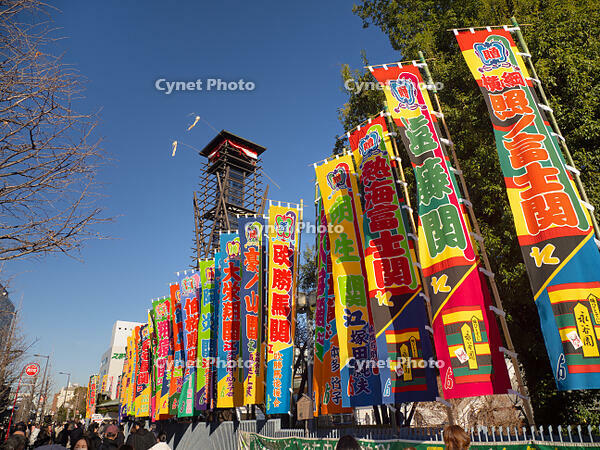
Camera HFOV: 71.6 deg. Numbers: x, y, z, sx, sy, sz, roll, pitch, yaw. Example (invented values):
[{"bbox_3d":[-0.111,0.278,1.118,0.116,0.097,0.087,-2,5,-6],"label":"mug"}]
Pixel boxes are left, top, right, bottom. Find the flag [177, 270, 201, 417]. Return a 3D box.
[{"bbox_3d":[-4.218,4.380,15.897,0.900,5.350,0.180,-11,-26,10],"label":"flag"}]

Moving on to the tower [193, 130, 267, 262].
[{"bbox_3d":[-3.586,2.639,21.504,3.000,16.000,3.000,19,-32,-41],"label":"tower"}]

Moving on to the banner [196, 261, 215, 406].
[{"bbox_3d":[-3.419,3.858,15.326,0.900,5.350,0.180,-10,-26,15],"label":"banner"}]

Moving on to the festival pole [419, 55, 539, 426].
[{"bbox_3d":[2.630,0.231,6.150,0.080,7.400,0.080,-4,-24,-7],"label":"festival pole"}]

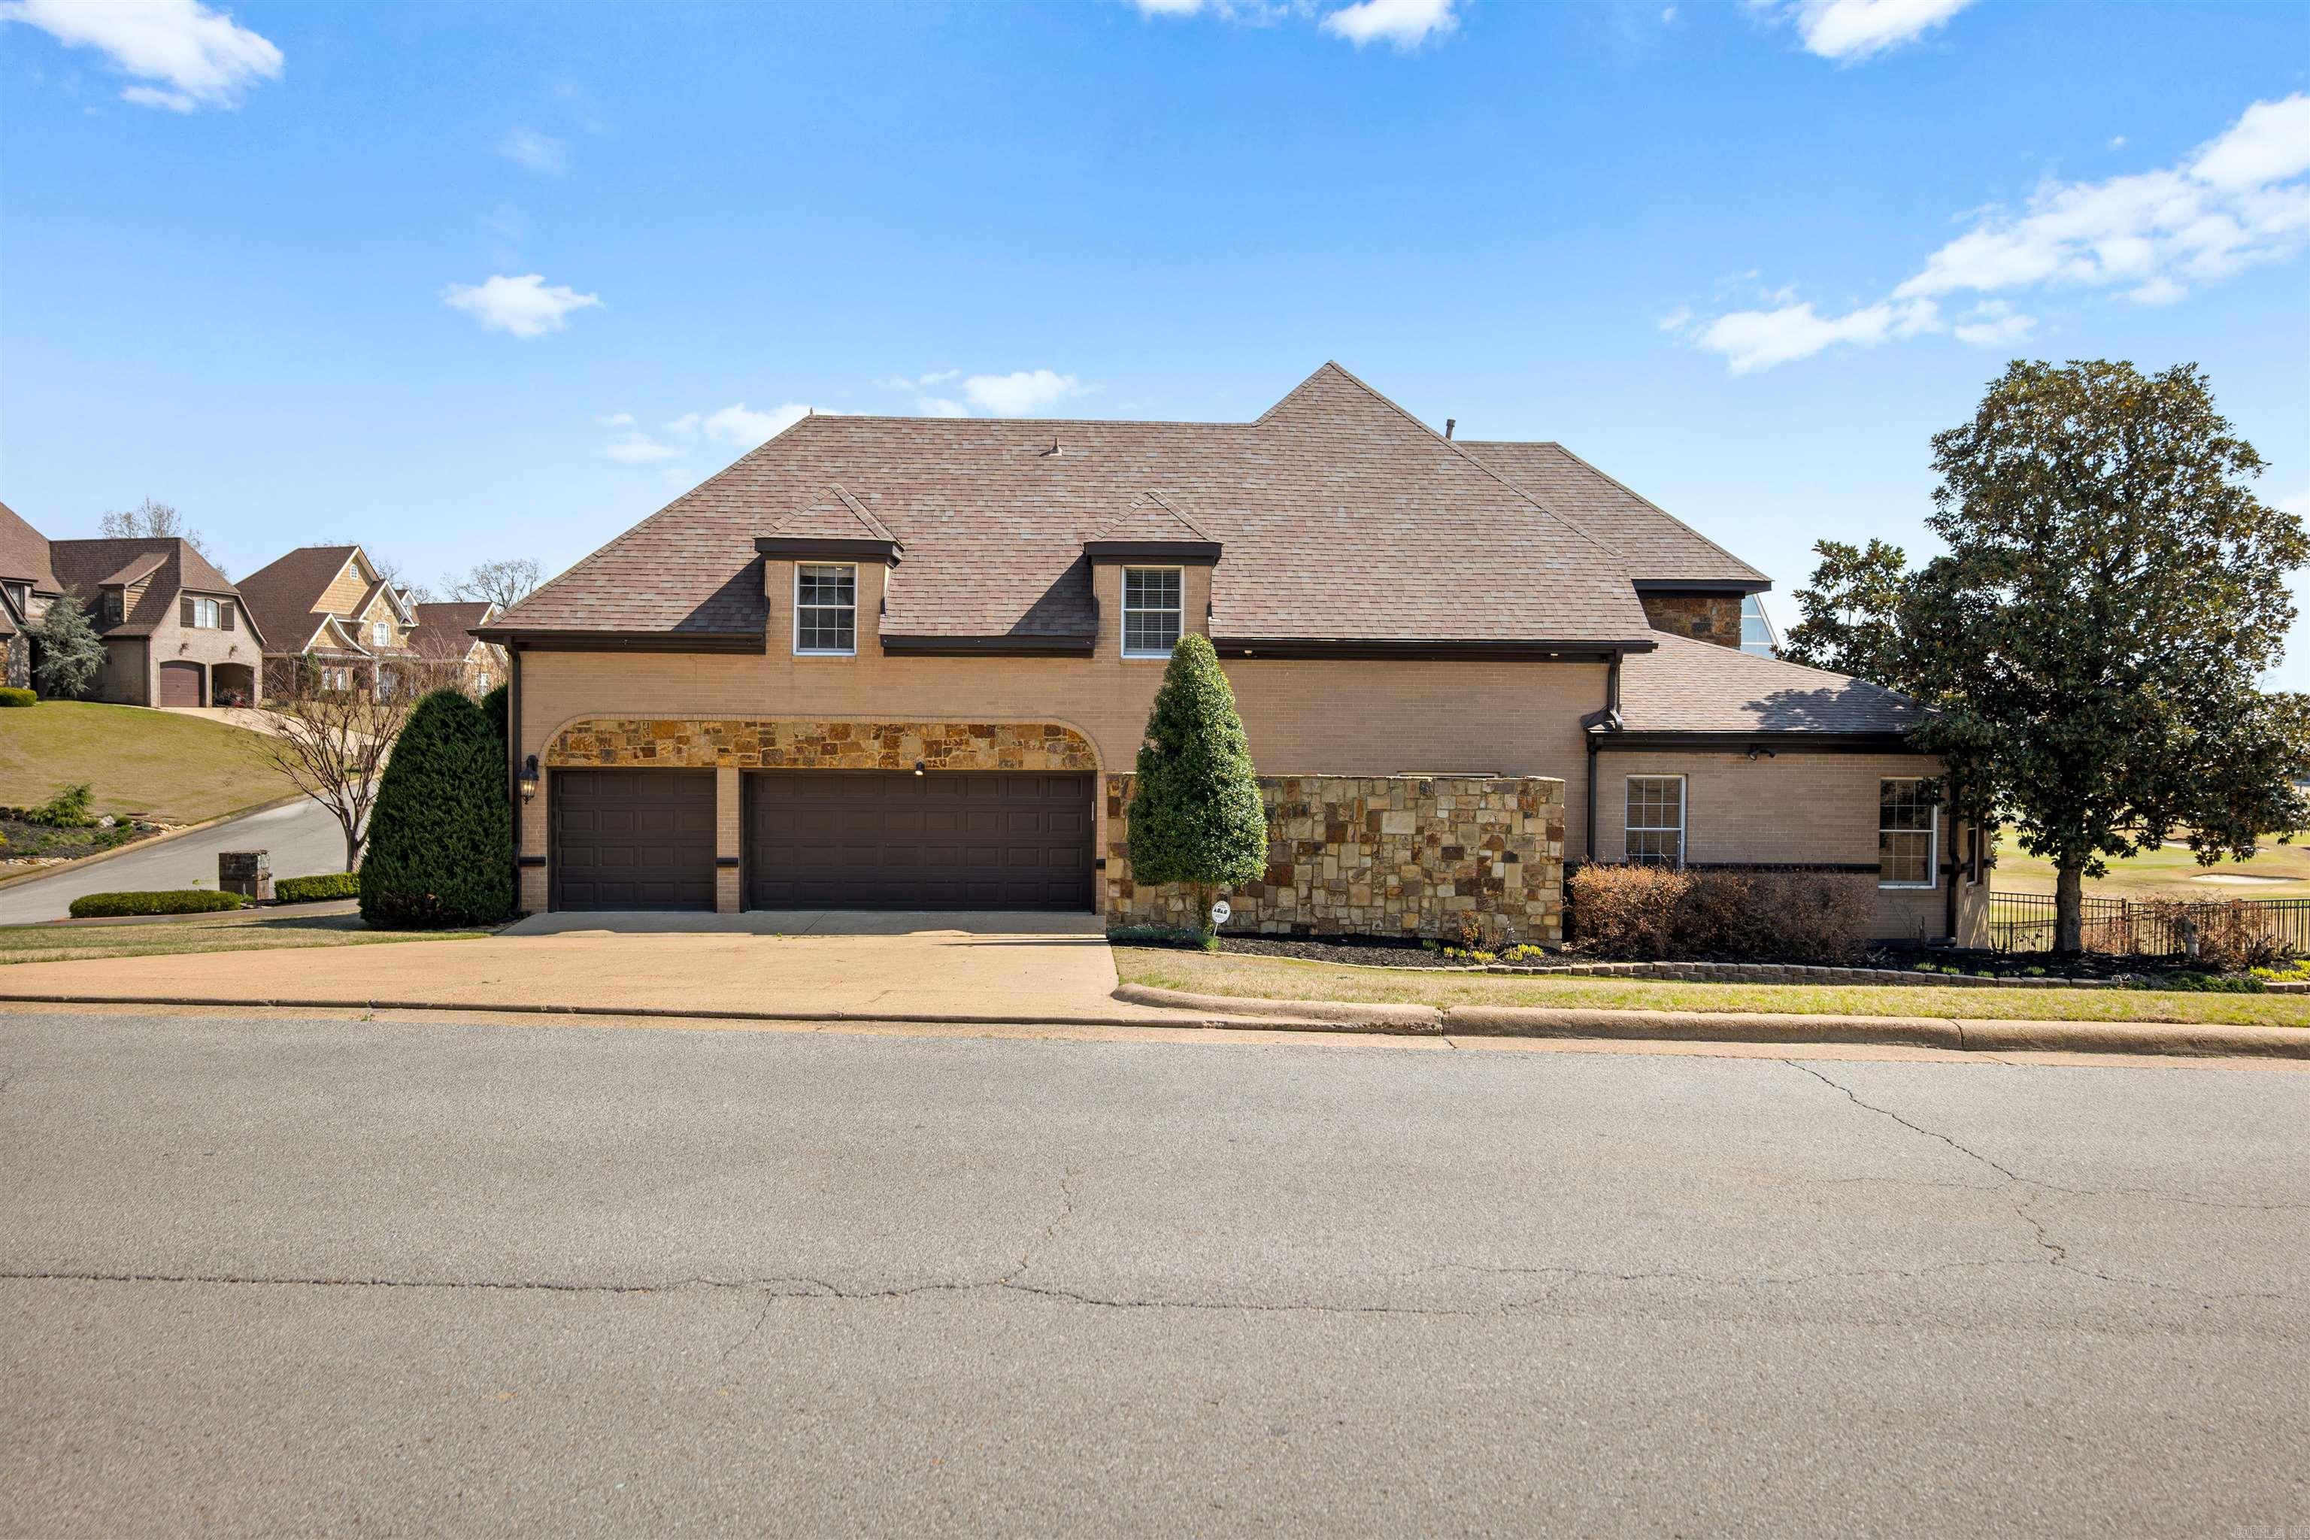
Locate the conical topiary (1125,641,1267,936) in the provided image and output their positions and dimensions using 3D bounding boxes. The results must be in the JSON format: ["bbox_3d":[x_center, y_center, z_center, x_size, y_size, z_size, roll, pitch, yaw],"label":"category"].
[{"bbox_3d":[0.555,0.210,19.700,1.900,4.000,1.900,0,1,-1],"label":"conical topiary"}]

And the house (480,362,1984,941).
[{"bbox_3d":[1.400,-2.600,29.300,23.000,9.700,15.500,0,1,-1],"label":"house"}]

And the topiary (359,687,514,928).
[{"bbox_3d":[-10.250,0.500,21.050,2.150,3.300,2.150,0,1,-1],"label":"topiary"}]

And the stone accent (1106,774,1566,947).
[{"bbox_3d":[2.550,1.270,20.850,6.400,2.300,0.450,0,1,-1],"label":"stone accent"}]

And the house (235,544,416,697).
[{"bbox_3d":[-54.000,-9.100,93.000,13.000,9.800,11.500,1,1,26],"label":"house"}]

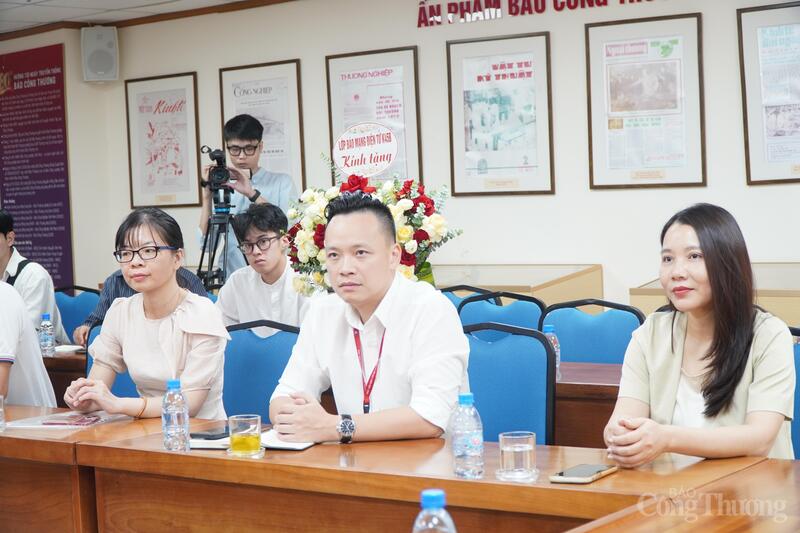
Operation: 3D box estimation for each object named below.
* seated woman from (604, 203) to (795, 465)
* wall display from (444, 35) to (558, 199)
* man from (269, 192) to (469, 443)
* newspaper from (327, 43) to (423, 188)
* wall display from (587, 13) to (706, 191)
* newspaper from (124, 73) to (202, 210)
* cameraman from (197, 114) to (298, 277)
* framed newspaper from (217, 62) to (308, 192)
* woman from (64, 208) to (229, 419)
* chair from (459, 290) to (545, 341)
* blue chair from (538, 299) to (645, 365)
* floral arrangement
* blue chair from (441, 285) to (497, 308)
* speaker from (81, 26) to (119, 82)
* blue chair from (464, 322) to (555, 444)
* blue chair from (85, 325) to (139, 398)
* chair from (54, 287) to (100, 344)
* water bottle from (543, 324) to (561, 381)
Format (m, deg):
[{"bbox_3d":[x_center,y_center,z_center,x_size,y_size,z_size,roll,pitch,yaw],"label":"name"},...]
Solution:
[{"bbox_3d":[0.657,0.495,2.739,0.460,1.250,0.640,0,4,34],"label":"seated woman"},{"bbox_3d":[0.472,-0.721,6.392,0.560,0.754,0.030,0,4,33],"label":"wall display"},{"bbox_3d":[-0.043,0.475,3.185,0.510,1.300,0.660,-1,3,29],"label":"man"},{"bbox_3d":[-0.143,-0.717,6.797,0.560,0.754,0.030,0,4,33],"label":"newspaper"},{"bbox_3d":[1.093,-0.730,5.983,0.560,0.754,0.030,0,4,33],"label":"wall display"},{"bbox_3d":[-1.358,-0.711,7.638,0.574,0.748,0.030,0,4,36],"label":"newspaper"},{"bbox_3d":[-0.656,0.179,6.019,0.470,1.726,0.440,-2,3,5],"label":"cameraman"},{"bbox_3d":[-0.745,-0.712,7.187,0.579,0.748,0.030,0,4,36],"label":"framed newspaper"},{"bbox_3d":[-0.757,0.501,3.815,0.460,1.320,0.680,0,4,40],"label":"woman"},{"bbox_3d":[0.282,0.593,4.891,0.430,0.947,0.570,-1,3,29],"label":"chair"},{"bbox_3d":[0.513,0.584,4.391,0.430,0.910,0.550,0,4,40],"label":"blue chair"},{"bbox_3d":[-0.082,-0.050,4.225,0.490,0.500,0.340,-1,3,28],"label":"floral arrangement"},{"bbox_3d":[0.110,0.549,5.356,0.550,0.910,0.430,-5,4,-44],"label":"blue chair"},{"bbox_3d":[-1.723,-1.220,7.660,0.207,0.310,0.190,-3,3,-14],"label":"speaker"},{"bbox_3d":[0.154,0.659,3.719,0.430,0.947,0.570,0,3,31],"label":"blue chair"},{"bbox_3d":[-1.061,0.648,4.385,0.430,0.910,0.550,0,4,35],"label":"blue chair"},{"bbox_3d":[-1.703,0.595,6.308,0.430,0.947,0.570,0,4,34],"label":"chair"},{"bbox_3d":[0.431,0.245,3.804,0.062,0.155,0.062,-2,3,0],"label":"water bottle"}]

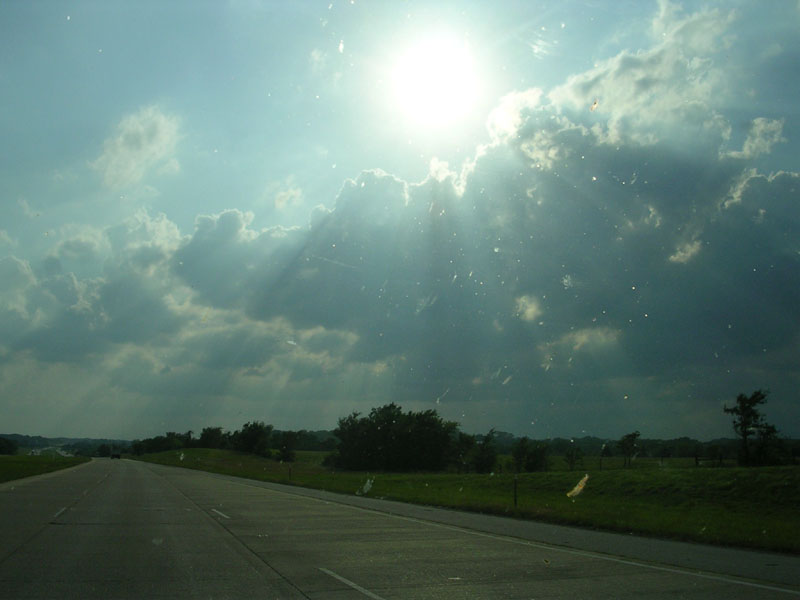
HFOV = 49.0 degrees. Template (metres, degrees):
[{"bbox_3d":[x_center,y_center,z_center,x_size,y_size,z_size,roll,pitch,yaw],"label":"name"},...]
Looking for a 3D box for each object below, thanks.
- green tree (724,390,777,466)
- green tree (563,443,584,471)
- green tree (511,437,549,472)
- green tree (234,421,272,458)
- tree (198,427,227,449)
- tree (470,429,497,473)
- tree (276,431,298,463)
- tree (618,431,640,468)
[{"bbox_3d":[22.749,8.439,56.983,3.380,5.160,3.210,-3,-11,21],"label":"green tree"},{"bbox_3d":[15.015,13.544,76.000,1.900,2.440,1.810,-1,-10,11],"label":"green tree"},{"bbox_3d":[11.797,14.074,80.000,3.460,3.300,3.290,-1,-10,8],"label":"green tree"},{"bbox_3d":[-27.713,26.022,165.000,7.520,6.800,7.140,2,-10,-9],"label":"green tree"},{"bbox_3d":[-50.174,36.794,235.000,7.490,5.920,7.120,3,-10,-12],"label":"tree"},{"bbox_3d":[8.467,15.181,88.000,2.810,4.630,2.670,0,-10,5],"label":"tree"},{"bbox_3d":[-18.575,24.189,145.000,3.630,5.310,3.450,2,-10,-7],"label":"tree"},{"bbox_3d":[21.429,13.959,82.000,2.050,3.570,1.950,-2,-10,14],"label":"tree"}]

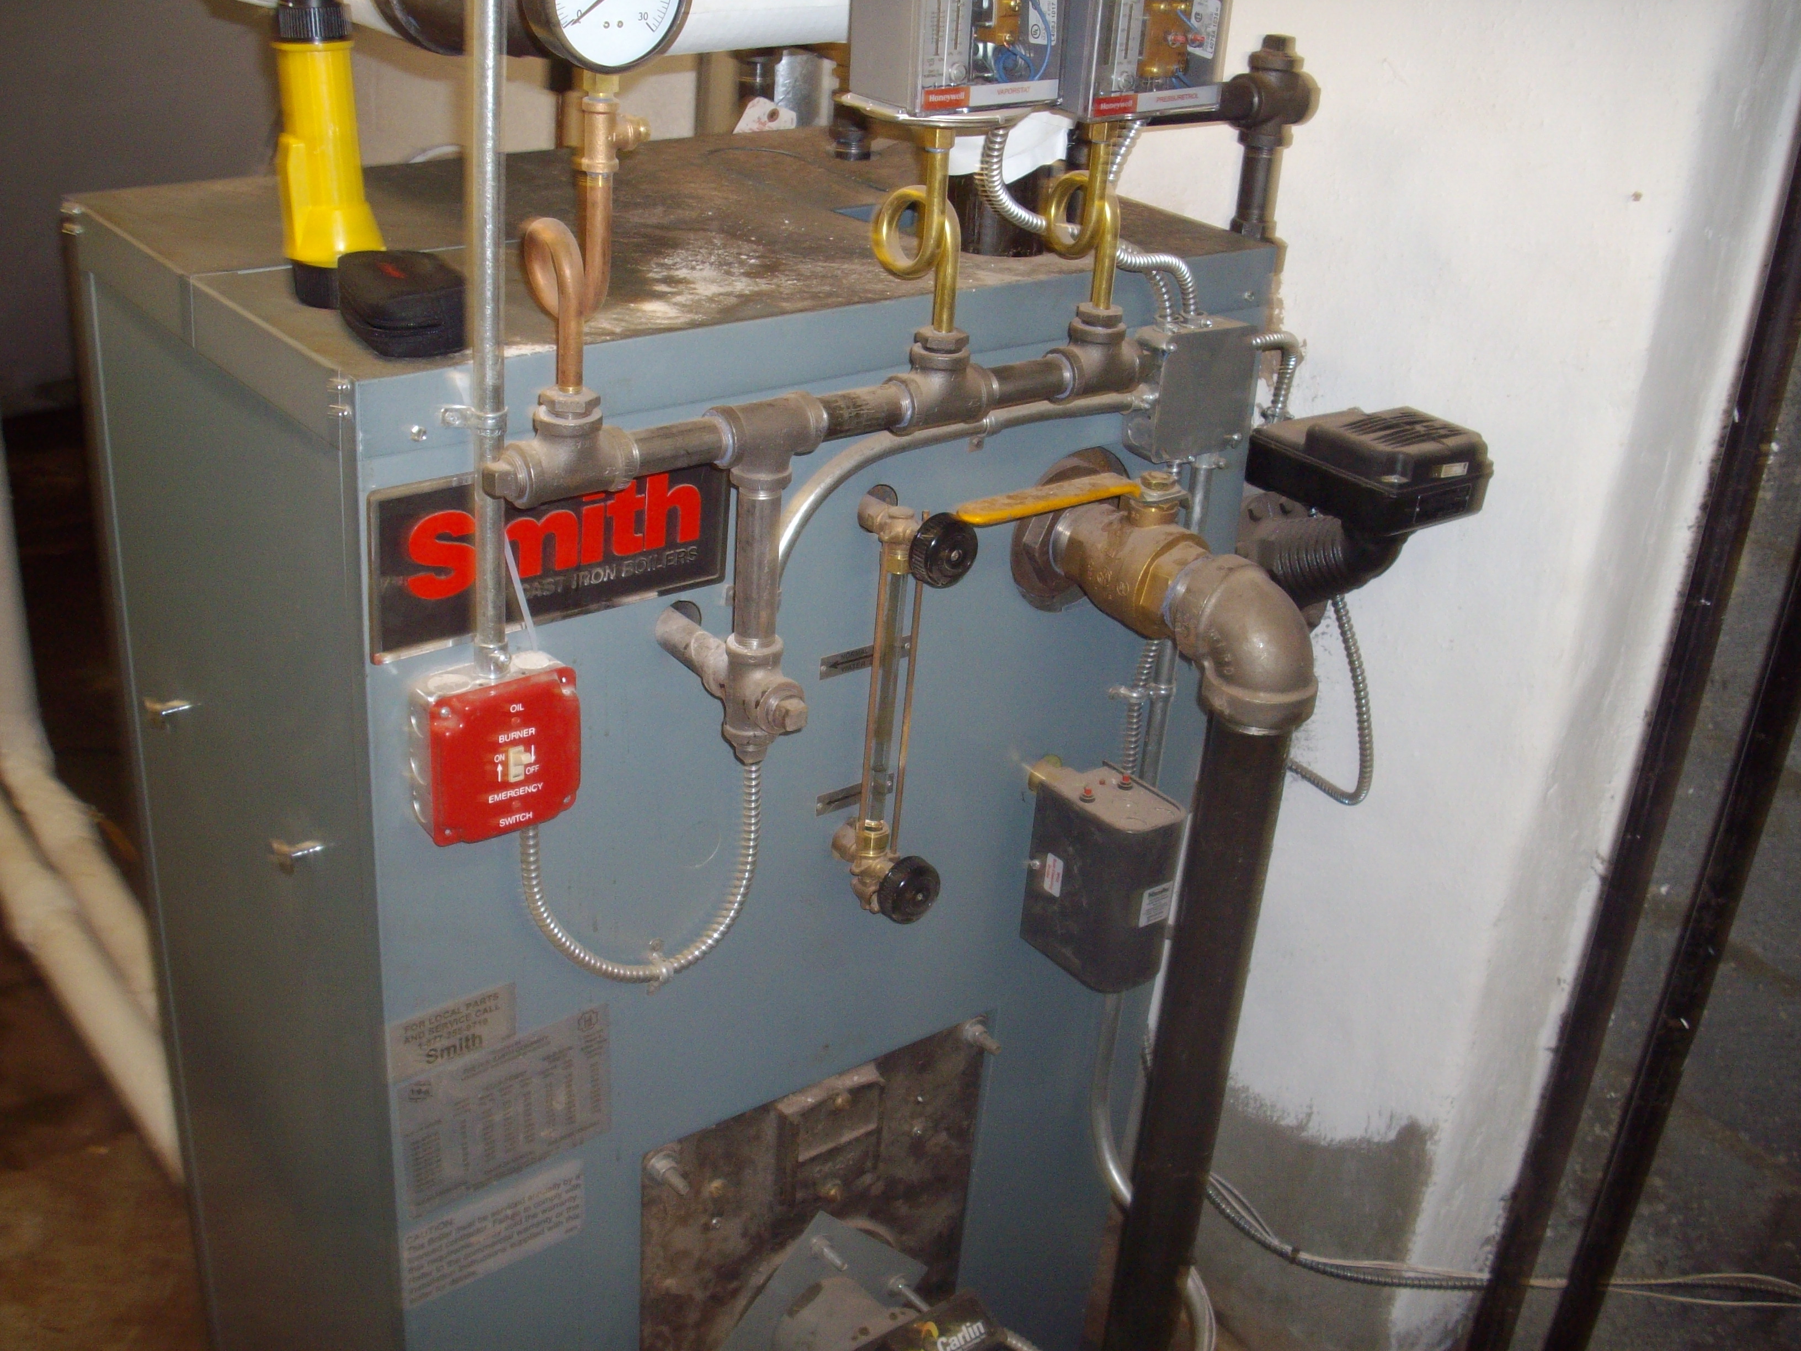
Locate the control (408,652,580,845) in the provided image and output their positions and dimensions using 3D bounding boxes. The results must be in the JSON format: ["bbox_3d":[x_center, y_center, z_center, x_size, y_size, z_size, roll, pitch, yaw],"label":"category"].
[{"bbox_3d":[-0.253,0.042,1.205,0.101,0.100,0.050,-16,32,-36],"label":"control"}]

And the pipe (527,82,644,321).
[{"bbox_3d":[-0.176,-0.257,1.050,0.054,0.136,0.069,-16,32,-36],"label":"pipe"}]

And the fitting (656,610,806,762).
[{"bbox_3d":[-0.107,0.010,1.250,0.040,0.087,0.147,-16,32,-36],"label":"fitting"}]

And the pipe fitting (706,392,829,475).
[{"bbox_3d":[-0.082,-0.141,1.165,0.068,0.056,0.038,-16,32,-36],"label":"pipe fitting"}]

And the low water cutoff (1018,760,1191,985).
[{"bbox_3d":[0.170,0.165,1.596,0.076,0.154,0.108,-16,32,-36],"label":"low water cutoff"}]

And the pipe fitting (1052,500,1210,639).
[{"bbox_3d":[0.183,-0.084,1.450,0.080,0.096,0.121,-16,32,-36],"label":"pipe fitting"}]

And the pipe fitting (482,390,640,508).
[{"bbox_3d":[-0.193,-0.127,1.072,0.087,0.060,0.039,-16,32,-36],"label":"pipe fitting"}]

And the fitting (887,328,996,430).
[{"bbox_3d":[0.029,-0.193,1.237,0.069,0.060,0.038,-16,32,-36],"label":"fitting"}]

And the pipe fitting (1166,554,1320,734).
[{"bbox_3d":[0.249,-0.025,1.384,0.084,0.101,0.100,-16,32,-36],"label":"pipe fitting"}]

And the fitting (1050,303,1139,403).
[{"bbox_3d":[0.136,-0.226,1.317,0.067,0.056,0.038,-16,32,-36],"label":"fitting"}]

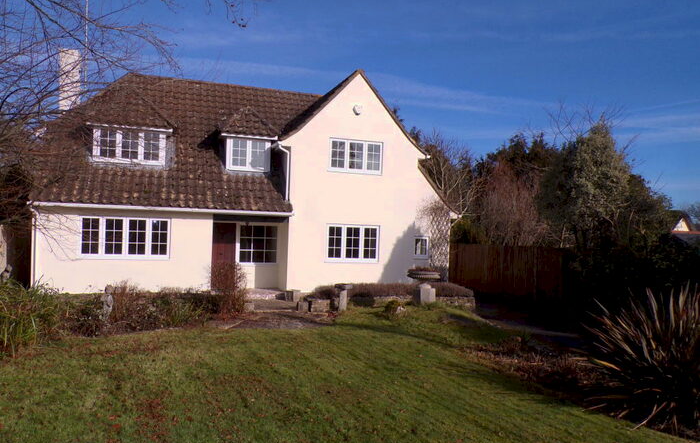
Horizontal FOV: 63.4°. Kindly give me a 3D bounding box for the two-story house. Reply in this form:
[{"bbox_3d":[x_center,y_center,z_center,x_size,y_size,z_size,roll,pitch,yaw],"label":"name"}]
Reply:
[{"bbox_3d":[-3.614,-1.357,20.439,12.600,7.100,7.500,2,-1,-18],"label":"two-story house"}]

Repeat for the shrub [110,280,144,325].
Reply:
[{"bbox_3d":[-5.095,1.843,13.000,0.680,1.000,0.650,2,-1,-18],"label":"shrub"}]

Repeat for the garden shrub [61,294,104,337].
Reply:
[{"bbox_3d":[-5.601,1.956,11.900,0.800,0.840,0.750,2,-1,-18],"label":"garden shrub"}]

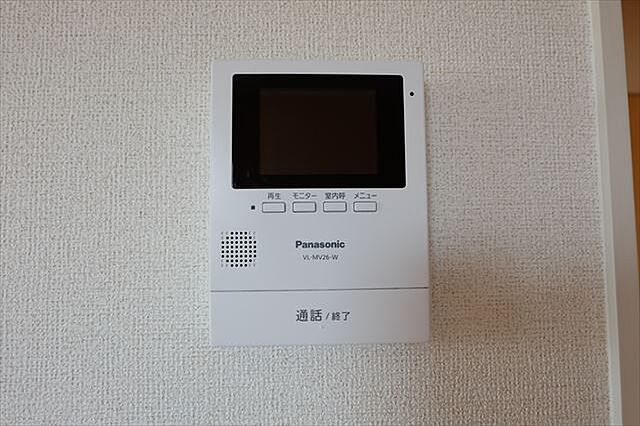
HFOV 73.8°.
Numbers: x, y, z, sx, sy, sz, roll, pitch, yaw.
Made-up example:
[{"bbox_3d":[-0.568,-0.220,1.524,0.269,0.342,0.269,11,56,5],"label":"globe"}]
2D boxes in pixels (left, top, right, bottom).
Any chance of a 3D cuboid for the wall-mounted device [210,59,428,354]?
[{"bbox_3d":[-0.001,-0.007,0.269,0.130,0.171,0.025,0,-4,-2],"label":"wall-mounted device"}]

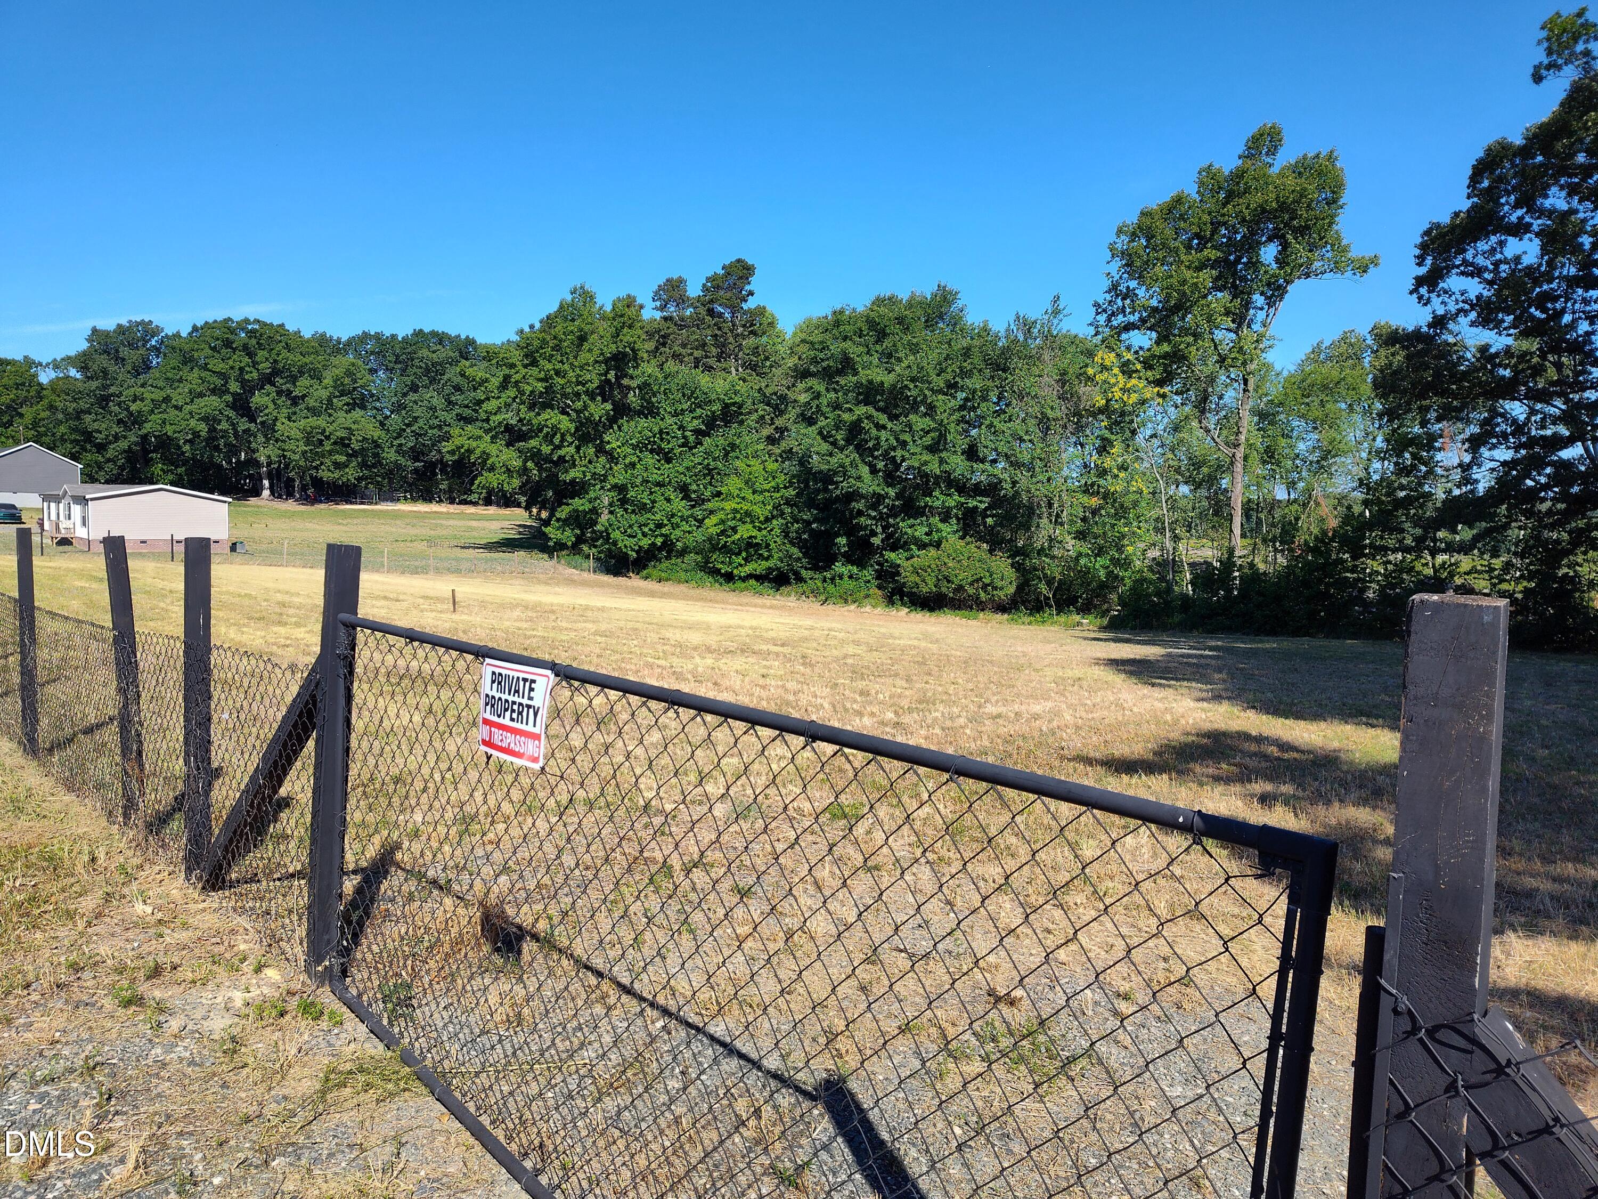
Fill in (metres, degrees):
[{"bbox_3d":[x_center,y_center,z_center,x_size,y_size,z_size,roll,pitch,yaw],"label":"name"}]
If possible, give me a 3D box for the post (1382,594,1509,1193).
[{"bbox_3d":[0.754,0.767,1.290,0.092,1.533,0.092,4,5,37],"label":"post"}]

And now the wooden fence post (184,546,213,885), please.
[{"bbox_3d":[-2.660,0.484,4.700,0.093,1.502,0.093,-1,5,-45],"label":"wooden fence post"}]

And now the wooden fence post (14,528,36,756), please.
[{"bbox_3d":[-5.099,0.280,7.021,0.088,1.498,0.088,-3,6,-45],"label":"wooden fence post"}]

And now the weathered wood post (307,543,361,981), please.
[{"bbox_3d":[-1.616,0.567,3.707,0.097,1.513,0.097,1,4,-45],"label":"weathered wood post"}]

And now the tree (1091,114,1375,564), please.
[{"bbox_3d":[10.791,-5.831,26.900,7.000,12.154,6.600,2,4,17],"label":"tree"}]

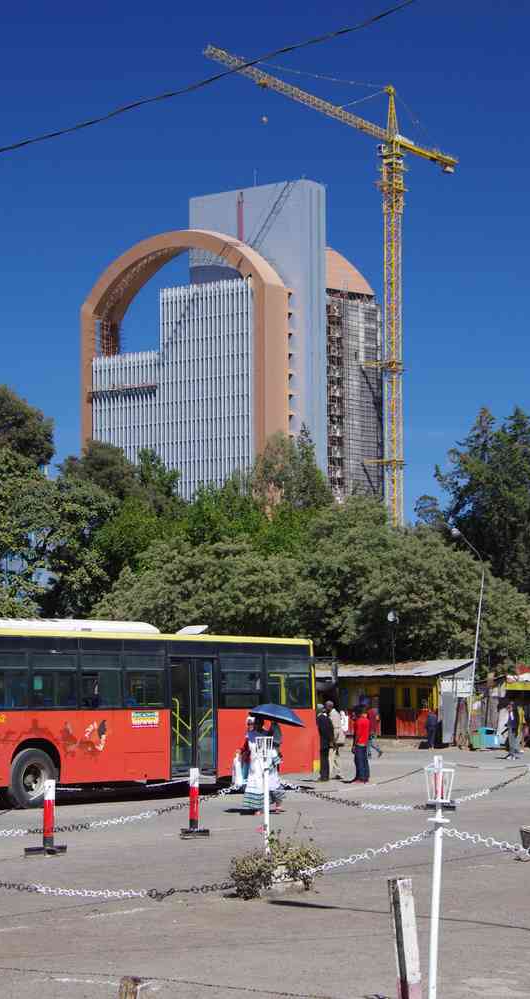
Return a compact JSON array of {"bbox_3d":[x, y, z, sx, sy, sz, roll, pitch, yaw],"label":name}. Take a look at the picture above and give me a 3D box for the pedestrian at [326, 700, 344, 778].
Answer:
[{"bbox_3d":[1.592,5.432,47.000,0.380,1.762,0.500,-3,-6,26],"label":"pedestrian"}]

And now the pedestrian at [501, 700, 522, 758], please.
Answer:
[{"bbox_3d":[7.364,6.935,62.300,0.520,1.745,0.420,-5,-7,40],"label":"pedestrian"}]

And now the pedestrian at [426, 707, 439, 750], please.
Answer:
[{"bbox_3d":[6.168,8.436,76.500,0.480,1.654,0.360,-1,-6,6],"label":"pedestrian"}]

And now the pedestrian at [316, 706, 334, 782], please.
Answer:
[{"bbox_3d":[1.321,5.411,46.200,0.380,1.720,0.500,1,-6,-17],"label":"pedestrian"}]

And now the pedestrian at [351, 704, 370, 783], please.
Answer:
[{"bbox_3d":[2.102,5.375,45.800,0.380,1.728,0.500,0,-6,-6],"label":"pedestrian"}]

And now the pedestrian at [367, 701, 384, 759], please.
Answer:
[{"bbox_3d":[3.308,6.875,62.300,0.500,1.745,0.500,-1,-6,6],"label":"pedestrian"}]

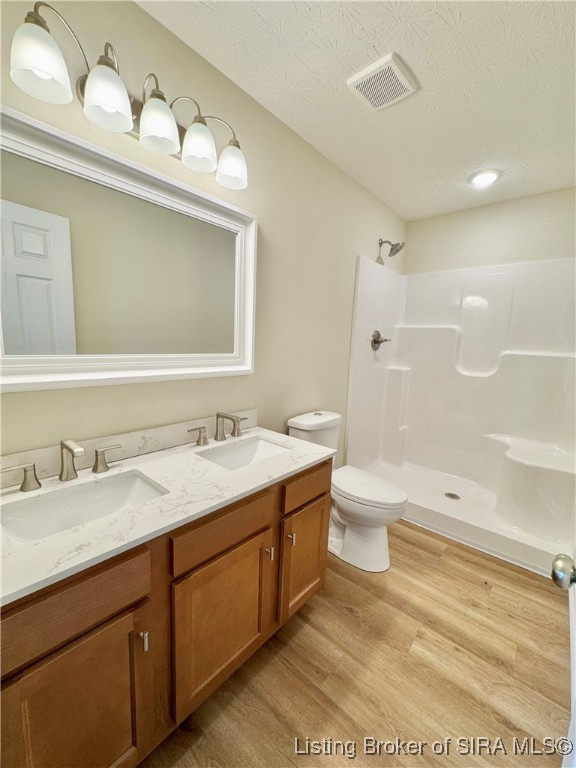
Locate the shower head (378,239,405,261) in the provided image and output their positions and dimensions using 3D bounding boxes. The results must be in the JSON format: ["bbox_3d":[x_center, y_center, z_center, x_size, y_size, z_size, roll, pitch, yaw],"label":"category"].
[{"bbox_3d":[0.850,-1.117,2.521,0.211,0.156,0.131,9,11,41],"label":"shower head"}]

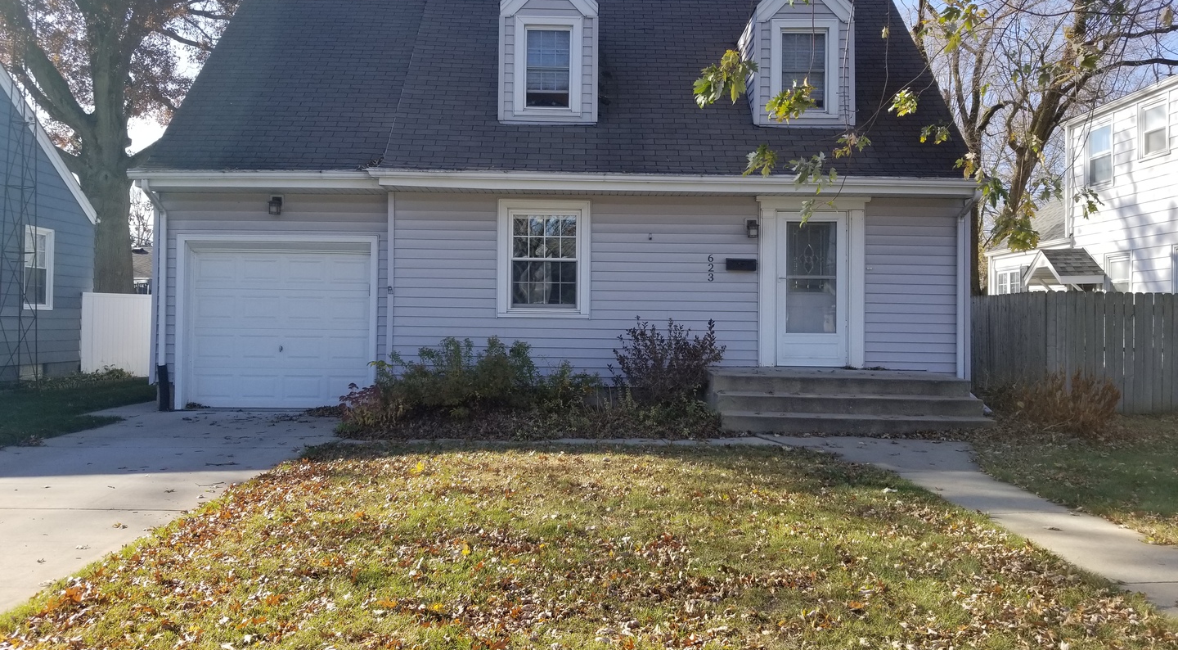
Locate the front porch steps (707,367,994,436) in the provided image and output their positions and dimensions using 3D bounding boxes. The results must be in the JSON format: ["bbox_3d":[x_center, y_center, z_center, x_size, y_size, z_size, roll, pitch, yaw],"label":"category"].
[{"bbox_3d":[2.967,0.884,10.577,2.970,0.595,2.020,1,0,0],"label":"front porch steps"}]

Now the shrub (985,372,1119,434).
[{"bbox_3d":[5.400,0.882,10.280,1.548,0.727,1.100,1,0,0],"label":"shrub"}]

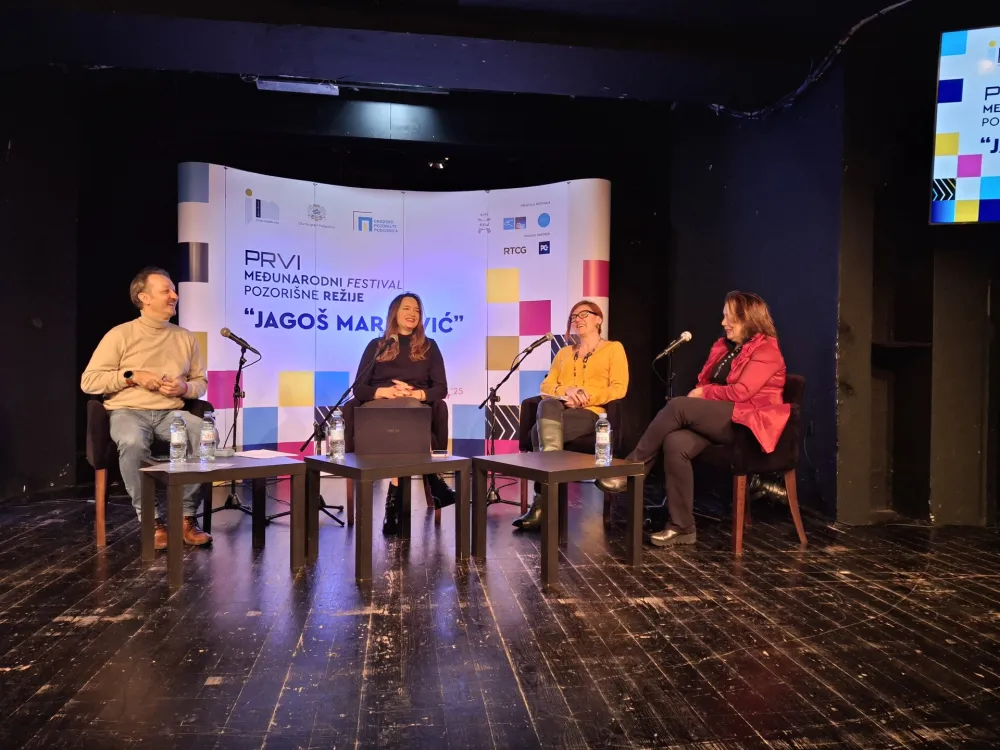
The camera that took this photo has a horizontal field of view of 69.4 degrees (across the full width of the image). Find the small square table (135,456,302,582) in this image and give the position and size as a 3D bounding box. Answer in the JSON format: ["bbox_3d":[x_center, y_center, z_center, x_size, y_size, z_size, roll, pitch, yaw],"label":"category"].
[{"bbox_3d":[-1.223,0.603,3.180,0.550,0.450,0.550,0,0,-36],"label":"small square table"}]

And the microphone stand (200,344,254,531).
[{"bbox_3d":[-1.536,0.332,4.210,0.500,1.000,0.450,0,0,0],"label":"microphone stand"}]

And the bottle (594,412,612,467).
[{"bbox_3d":[0.442,0.274,3.085,0.065,0.224,0.065,0,0,0],"label":"bottle"}]

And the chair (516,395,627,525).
[{"bbox_3d":[0.465,0.413,4.417,0.580,0.840,0.570,0,0,22],"label":"chair"}]

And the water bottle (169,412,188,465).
[{"bbox_3d":[-1.416,0.271,3.180,0.065,0.224,0.065,0,0,0],"label":"water bottle"}]

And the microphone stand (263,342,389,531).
[{"bbox_3d":[-0.975,0.313,4.190,0.710,1.040,0.490,0,0,-2],"label":"microphone stand"}]

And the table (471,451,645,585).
[{"bbox_3d":[0.255,0.611,3.264,0.550,0.450,0.550,0,0,-36],"label":"table"}]

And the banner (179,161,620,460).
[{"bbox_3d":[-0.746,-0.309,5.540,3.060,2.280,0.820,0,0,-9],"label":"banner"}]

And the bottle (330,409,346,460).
[{"bbox_3d":[-0.739,0.265,3.285,0.066,0.230,0.066,0,0,0],"label":"bottle"}]

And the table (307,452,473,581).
[{"bbox_3d":[-0.520,0.610,3.315,0.550,0.450,0.550,0,0,-39],"label":"table"}]

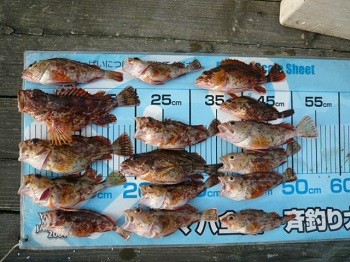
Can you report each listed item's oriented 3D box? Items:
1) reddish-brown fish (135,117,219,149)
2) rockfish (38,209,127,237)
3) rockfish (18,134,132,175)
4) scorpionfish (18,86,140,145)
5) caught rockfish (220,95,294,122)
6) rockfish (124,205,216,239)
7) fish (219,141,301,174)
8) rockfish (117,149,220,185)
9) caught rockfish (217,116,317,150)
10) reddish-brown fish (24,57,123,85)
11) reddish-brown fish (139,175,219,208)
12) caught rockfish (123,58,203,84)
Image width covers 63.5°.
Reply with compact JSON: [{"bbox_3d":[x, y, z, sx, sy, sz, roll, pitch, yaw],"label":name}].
[{"bbox_3d":[0.007,0.003,0.516,0.157,0.031,0.059,-1,89,-5],"label":"reddish-brown fish"},{"bbox_3d":[-0.152,0.167,0.495,0.156,0.030,0.048,10,87,-5],"label":"rockfish"},{"bbox_3d":[-0.173,0.041,0.496,0.195,0.037,0.070,-4,89,-5],"label":"rockfish"},{"bbox_3d":[-0.164,-0.029,0.496,0.209,0.040,0.103,-4,88,-5],"label":"scorpionfish"},{"bbox_3d":[0.155,-0.042,0.532,0.143,0.027,0.044,6,88,-5],"label":"caught rockfish"},{"bbox_3d":[-0.007,0.163,0.507,0.173,0.033,0.057,-3,88,-5],"label":"rockfish"},{"bbox_3d":[0.160,0.053,0.529,0.160,0.029,0.050,-9,90,-5],"label":"fish"},{"bbox_3d":[-0.005,0.065,0.512,0.185,0.033,0.063,2,89,-5],"label":"rockfish"},{"bbox_3d":[0.176,0.004,0.529,0.194,0.033,0.063,-1,88,-5],"label":"caught rockfish"},{"bbox_3d":[-0.179,-0.104,0.502,0.176,0.031,0.049,0,88,-5],"label":"reddish-brown fish"},{"bbox_3d":[0.013,0.114,0.514,0.156,0.026,0.052,-11,89,-5],"label":"reddish-brown fish"},{"bbox_3d":[-0.020,-0.109,0.517,0.148,0.028,0.048,0,89,-5],"label":"caught rockfish"}]

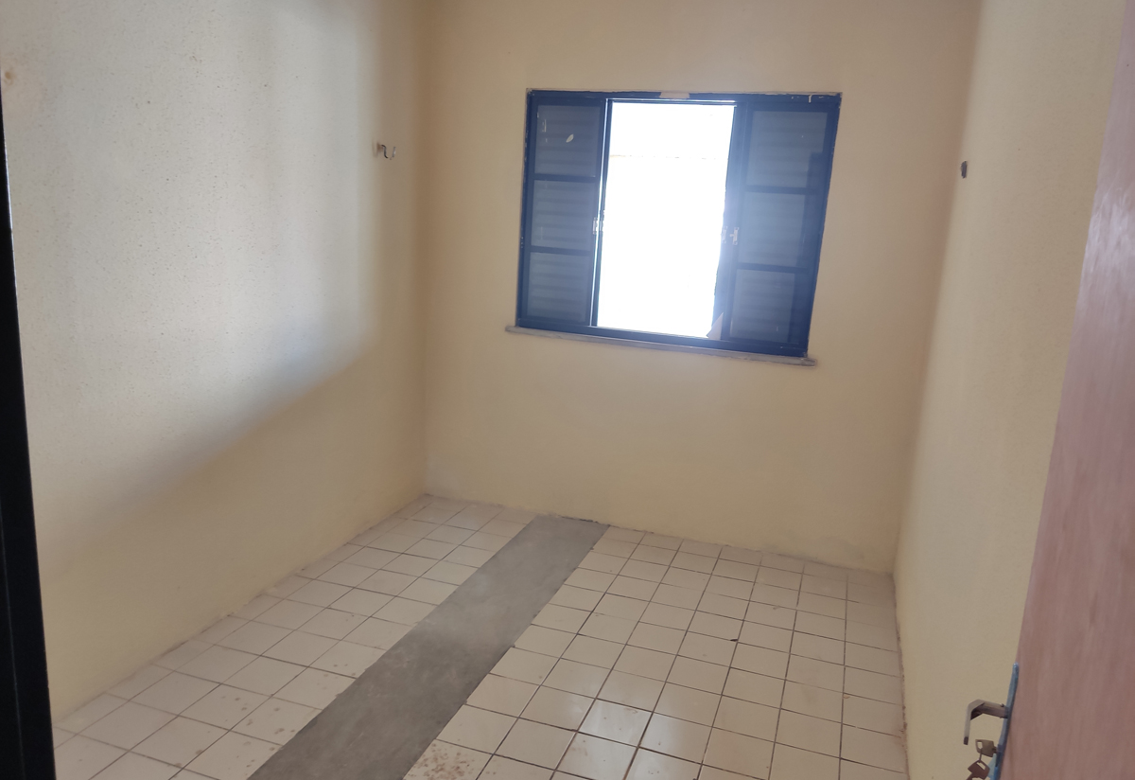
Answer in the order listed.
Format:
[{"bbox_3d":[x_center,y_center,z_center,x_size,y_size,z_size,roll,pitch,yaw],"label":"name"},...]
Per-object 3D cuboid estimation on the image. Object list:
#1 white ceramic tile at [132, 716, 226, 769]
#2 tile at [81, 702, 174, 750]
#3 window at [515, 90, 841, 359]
[{"bbox_3d":[-1.184,1.078,2.511,0.200,0.010,0.200,7,13,18],"label":"white ceramic tile"},{"bbox_3d":[-1.382,1.060,2.584,0.200,0.009,0.200,7,13,18],"label":"tile"},{"bbox_3d":[0.484,-0.831,4.021,1.506,1.192,0.100,7,13,18],"label":"window"}]

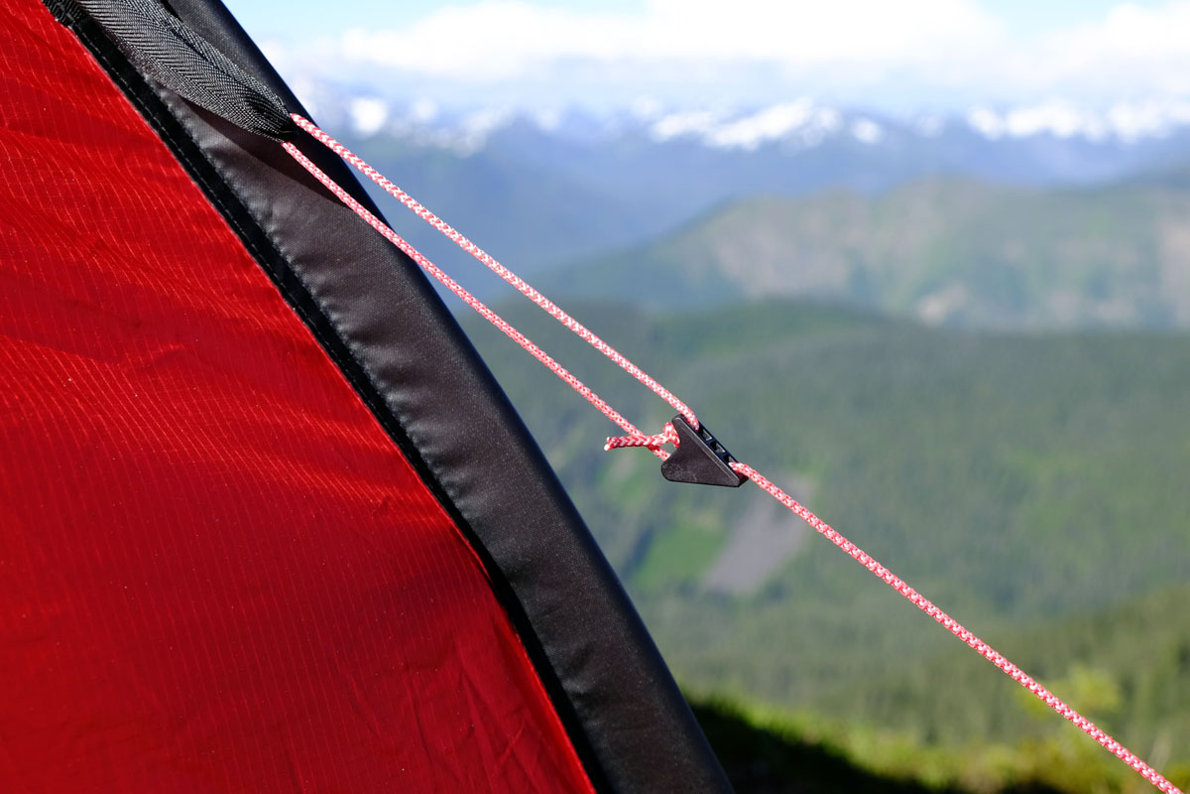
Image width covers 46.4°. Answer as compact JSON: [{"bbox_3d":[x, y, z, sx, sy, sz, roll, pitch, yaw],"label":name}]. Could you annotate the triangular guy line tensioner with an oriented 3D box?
[{"bbox_3d":[0.031,0.021,0.429,0.029,0.018,0.007,47,31,10],"label":"triangular guy line tensioner"}]

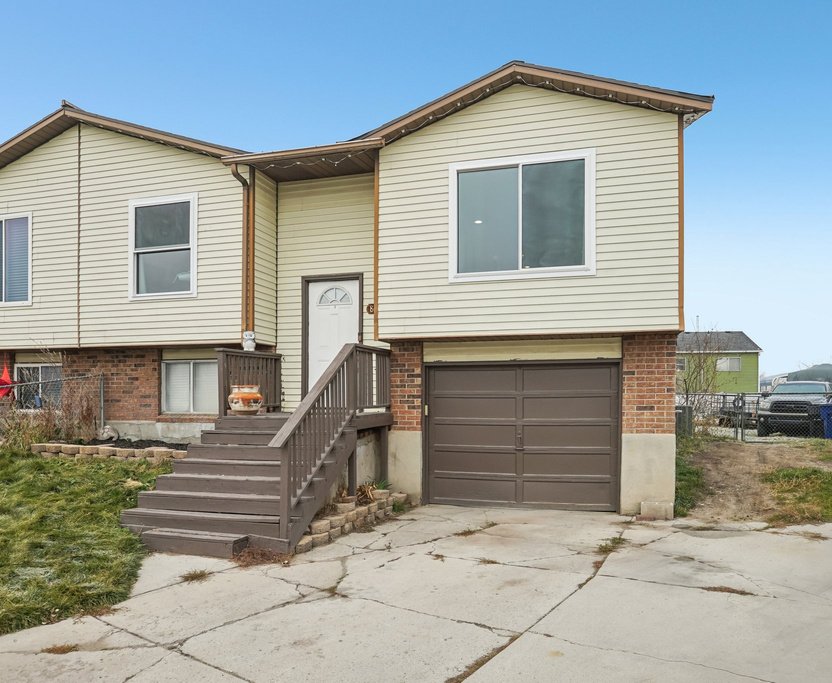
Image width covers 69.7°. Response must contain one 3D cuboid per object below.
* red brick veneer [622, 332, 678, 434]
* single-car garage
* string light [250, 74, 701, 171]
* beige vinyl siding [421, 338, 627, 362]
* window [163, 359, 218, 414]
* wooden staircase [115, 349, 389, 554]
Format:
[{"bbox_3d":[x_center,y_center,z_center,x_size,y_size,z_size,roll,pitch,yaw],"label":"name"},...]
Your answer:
[{"bbox_3d":[3.190,0.575,8.140,0.660,1.340,0.250,-1,-3,15],"label":"red brick veneer"},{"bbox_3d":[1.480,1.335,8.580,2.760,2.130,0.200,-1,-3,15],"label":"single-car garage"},{"bbox_3d":[0.490,-3.080,8.170,6.200,0.920,0.300,-1,-3,15],"label":"string light"},{"bbox_3d":[1.470,0.125,8.560,2.800,0.290,0.070,-1,-3,15],"label":"beige vinyl siding"},{"bbox_3d":[-3.780,0.775,10.060,1.160,0.910,0.100,-1,-3,15],"label":"window"},{"bbox_3d":[-1.820,1.110,7.660,2.150,2.150,3.900,-1,-3,15],"label":"wooden staircase"}]

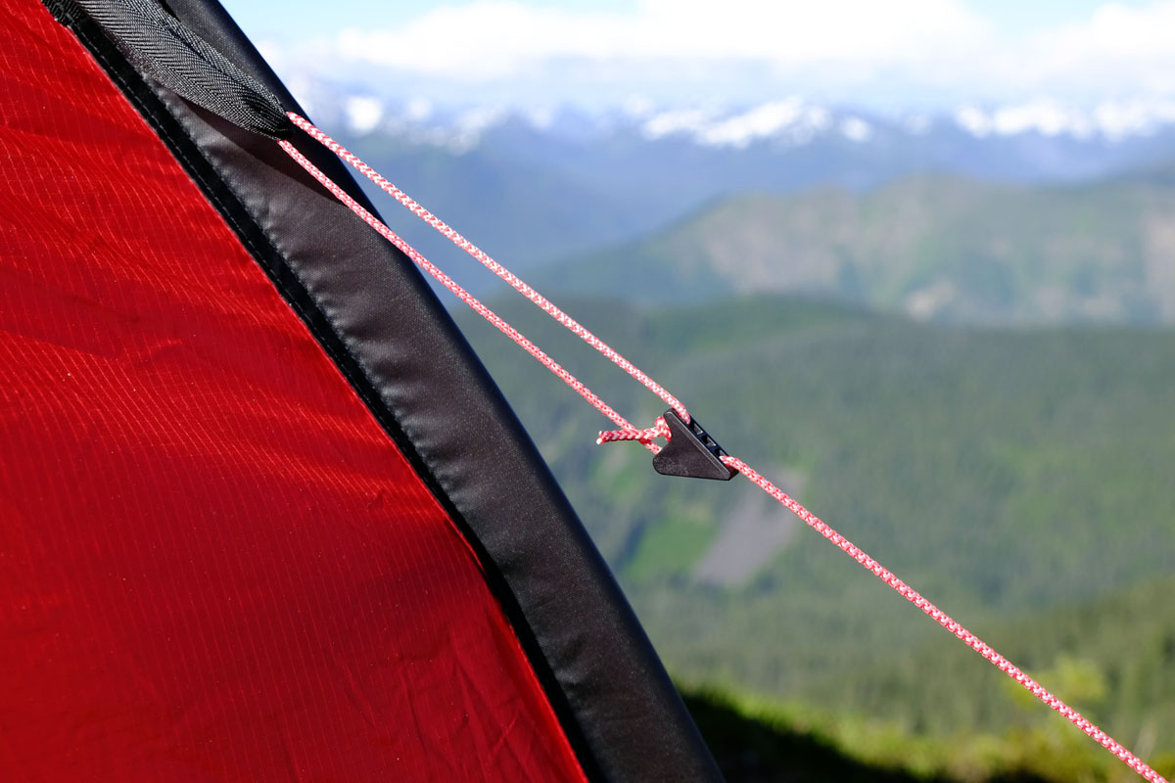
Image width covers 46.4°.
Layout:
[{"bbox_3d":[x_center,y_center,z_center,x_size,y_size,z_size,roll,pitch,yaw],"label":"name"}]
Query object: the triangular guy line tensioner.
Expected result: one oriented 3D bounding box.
[{"bbox_3d":[0.031,0.021,0.429,0.029,0.018,0.007,47,31,10],"label":"triangular guy line tensioner"}]

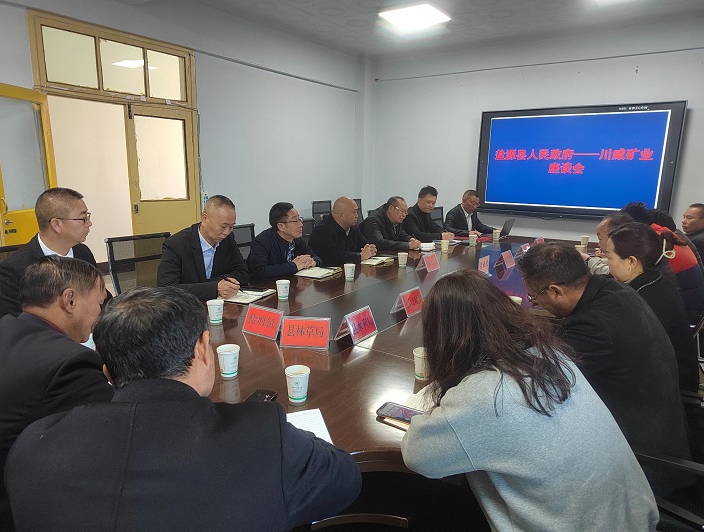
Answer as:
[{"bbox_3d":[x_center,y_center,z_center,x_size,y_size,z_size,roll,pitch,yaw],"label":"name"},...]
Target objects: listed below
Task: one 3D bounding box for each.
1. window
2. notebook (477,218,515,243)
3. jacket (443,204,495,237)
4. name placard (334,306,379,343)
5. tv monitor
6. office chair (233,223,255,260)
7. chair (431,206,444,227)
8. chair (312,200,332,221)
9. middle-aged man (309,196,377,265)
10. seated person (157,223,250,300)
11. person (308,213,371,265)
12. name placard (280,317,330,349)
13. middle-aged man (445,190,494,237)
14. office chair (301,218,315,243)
[{"bbox_3d":[-1.878,-1.654,3.927,0.100,0.530,1.420,9,14,32],"label":"window"},{"bbox_3d":[1.585,-0.417,5.174,0.300,0.200,0.340,9,14,32],"label":"notebook"},{"bbox_3d":[1.399,-0.444,5.849,0.540,0.620,0.460,-8,14,-38],"label":"jacket"},{"bbox_3d":[0.024,0.249,2.043,0.100,0.111,0.198,8,13,31],"label":"name placard"},{"bbox_3d":[2.615,-1.244,5.698,2.207,1.271,0.100,10,14,35],"label":"tv monitor"},{"bbox_3d":[-0.713,0.259,3.468,0.600,1.000,0.560,10,14,35],"label":"office chair"},{"bbox_3d":[1.185,-0.153,5.640,0.600,0.980,0.570,9,14,32],"label":"chair"},{"bbox_3d":[-0.188,-0.330,6.470,0.600,1.000,0.560,10,14,35],"label":"chair"},{"bbox_3d":[-0.073,0.060,3.878,0.670,1.230,0.530,10,15,37],"label":"middle-aged man"},{"bbox_3d":[-0.804,0.247,2.856,0.550,1.250,0.680,-10,16,-44],"label":"seated person"},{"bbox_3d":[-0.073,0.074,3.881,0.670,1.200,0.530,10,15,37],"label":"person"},{"bbox_3d":[-0.184,0.266,1.935,0.198,0.111,0.100,2,11,6],"label":"name placard"},{"bbox_3d":[1.274,-0.243,5.440,0.530,1.240,0.660,-9,16,-41],"label":"middle-aged man"},{"bbox_3d":[-0.276,0.123,4.173,0.600,0.980,0.570,9,14,32],"label":"office chair"}]

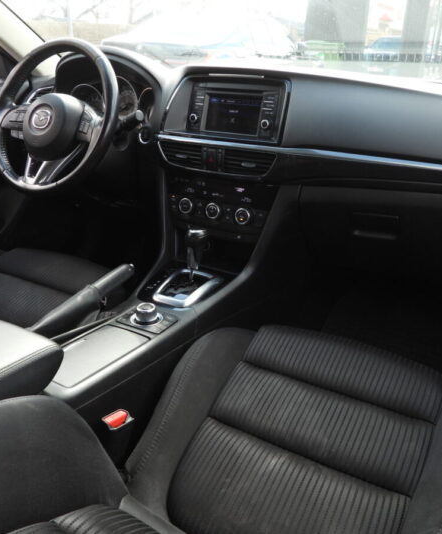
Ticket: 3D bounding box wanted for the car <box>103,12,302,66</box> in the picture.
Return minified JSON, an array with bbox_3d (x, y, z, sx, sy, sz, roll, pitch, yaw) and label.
[{"bbox_3d":[0.002,-3.524,8.504,1.820,1.620,4.500,12,27,25],"label":"car"}]

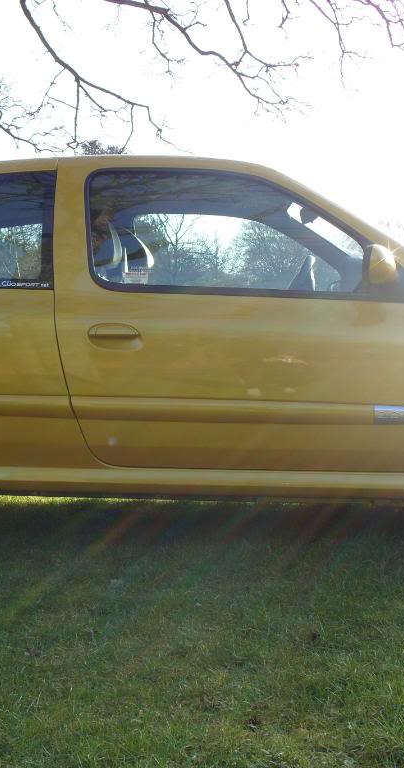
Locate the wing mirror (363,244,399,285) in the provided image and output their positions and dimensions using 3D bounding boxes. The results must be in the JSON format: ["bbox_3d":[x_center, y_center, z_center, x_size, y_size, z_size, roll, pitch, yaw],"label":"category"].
[{"bbox_3d":[0.563,-0.377,3.268,0.105,0.120,0.220,-1,3,3],"label":"wing mirror"}]

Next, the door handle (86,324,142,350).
[{"bbox_3d":[-0.286,-0.158,3.408,0.183,0.084,0.045,-1,3,3],"label":"door handle"}]

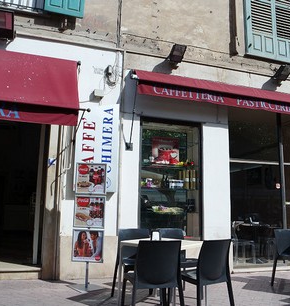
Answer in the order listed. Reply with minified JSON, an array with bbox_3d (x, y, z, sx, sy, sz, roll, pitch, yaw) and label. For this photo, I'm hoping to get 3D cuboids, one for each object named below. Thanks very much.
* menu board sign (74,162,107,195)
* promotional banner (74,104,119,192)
[{"bbox_3d":[-0.780,0.385,4.453,0.436,0.445,0.030,1,-8,0],"label":"menu board sign"},{"bbox_3d":[-0.758,-0.087,4.845,0.658,1.401,0.100,3,-9,-18],"label":"promotional banner"}]

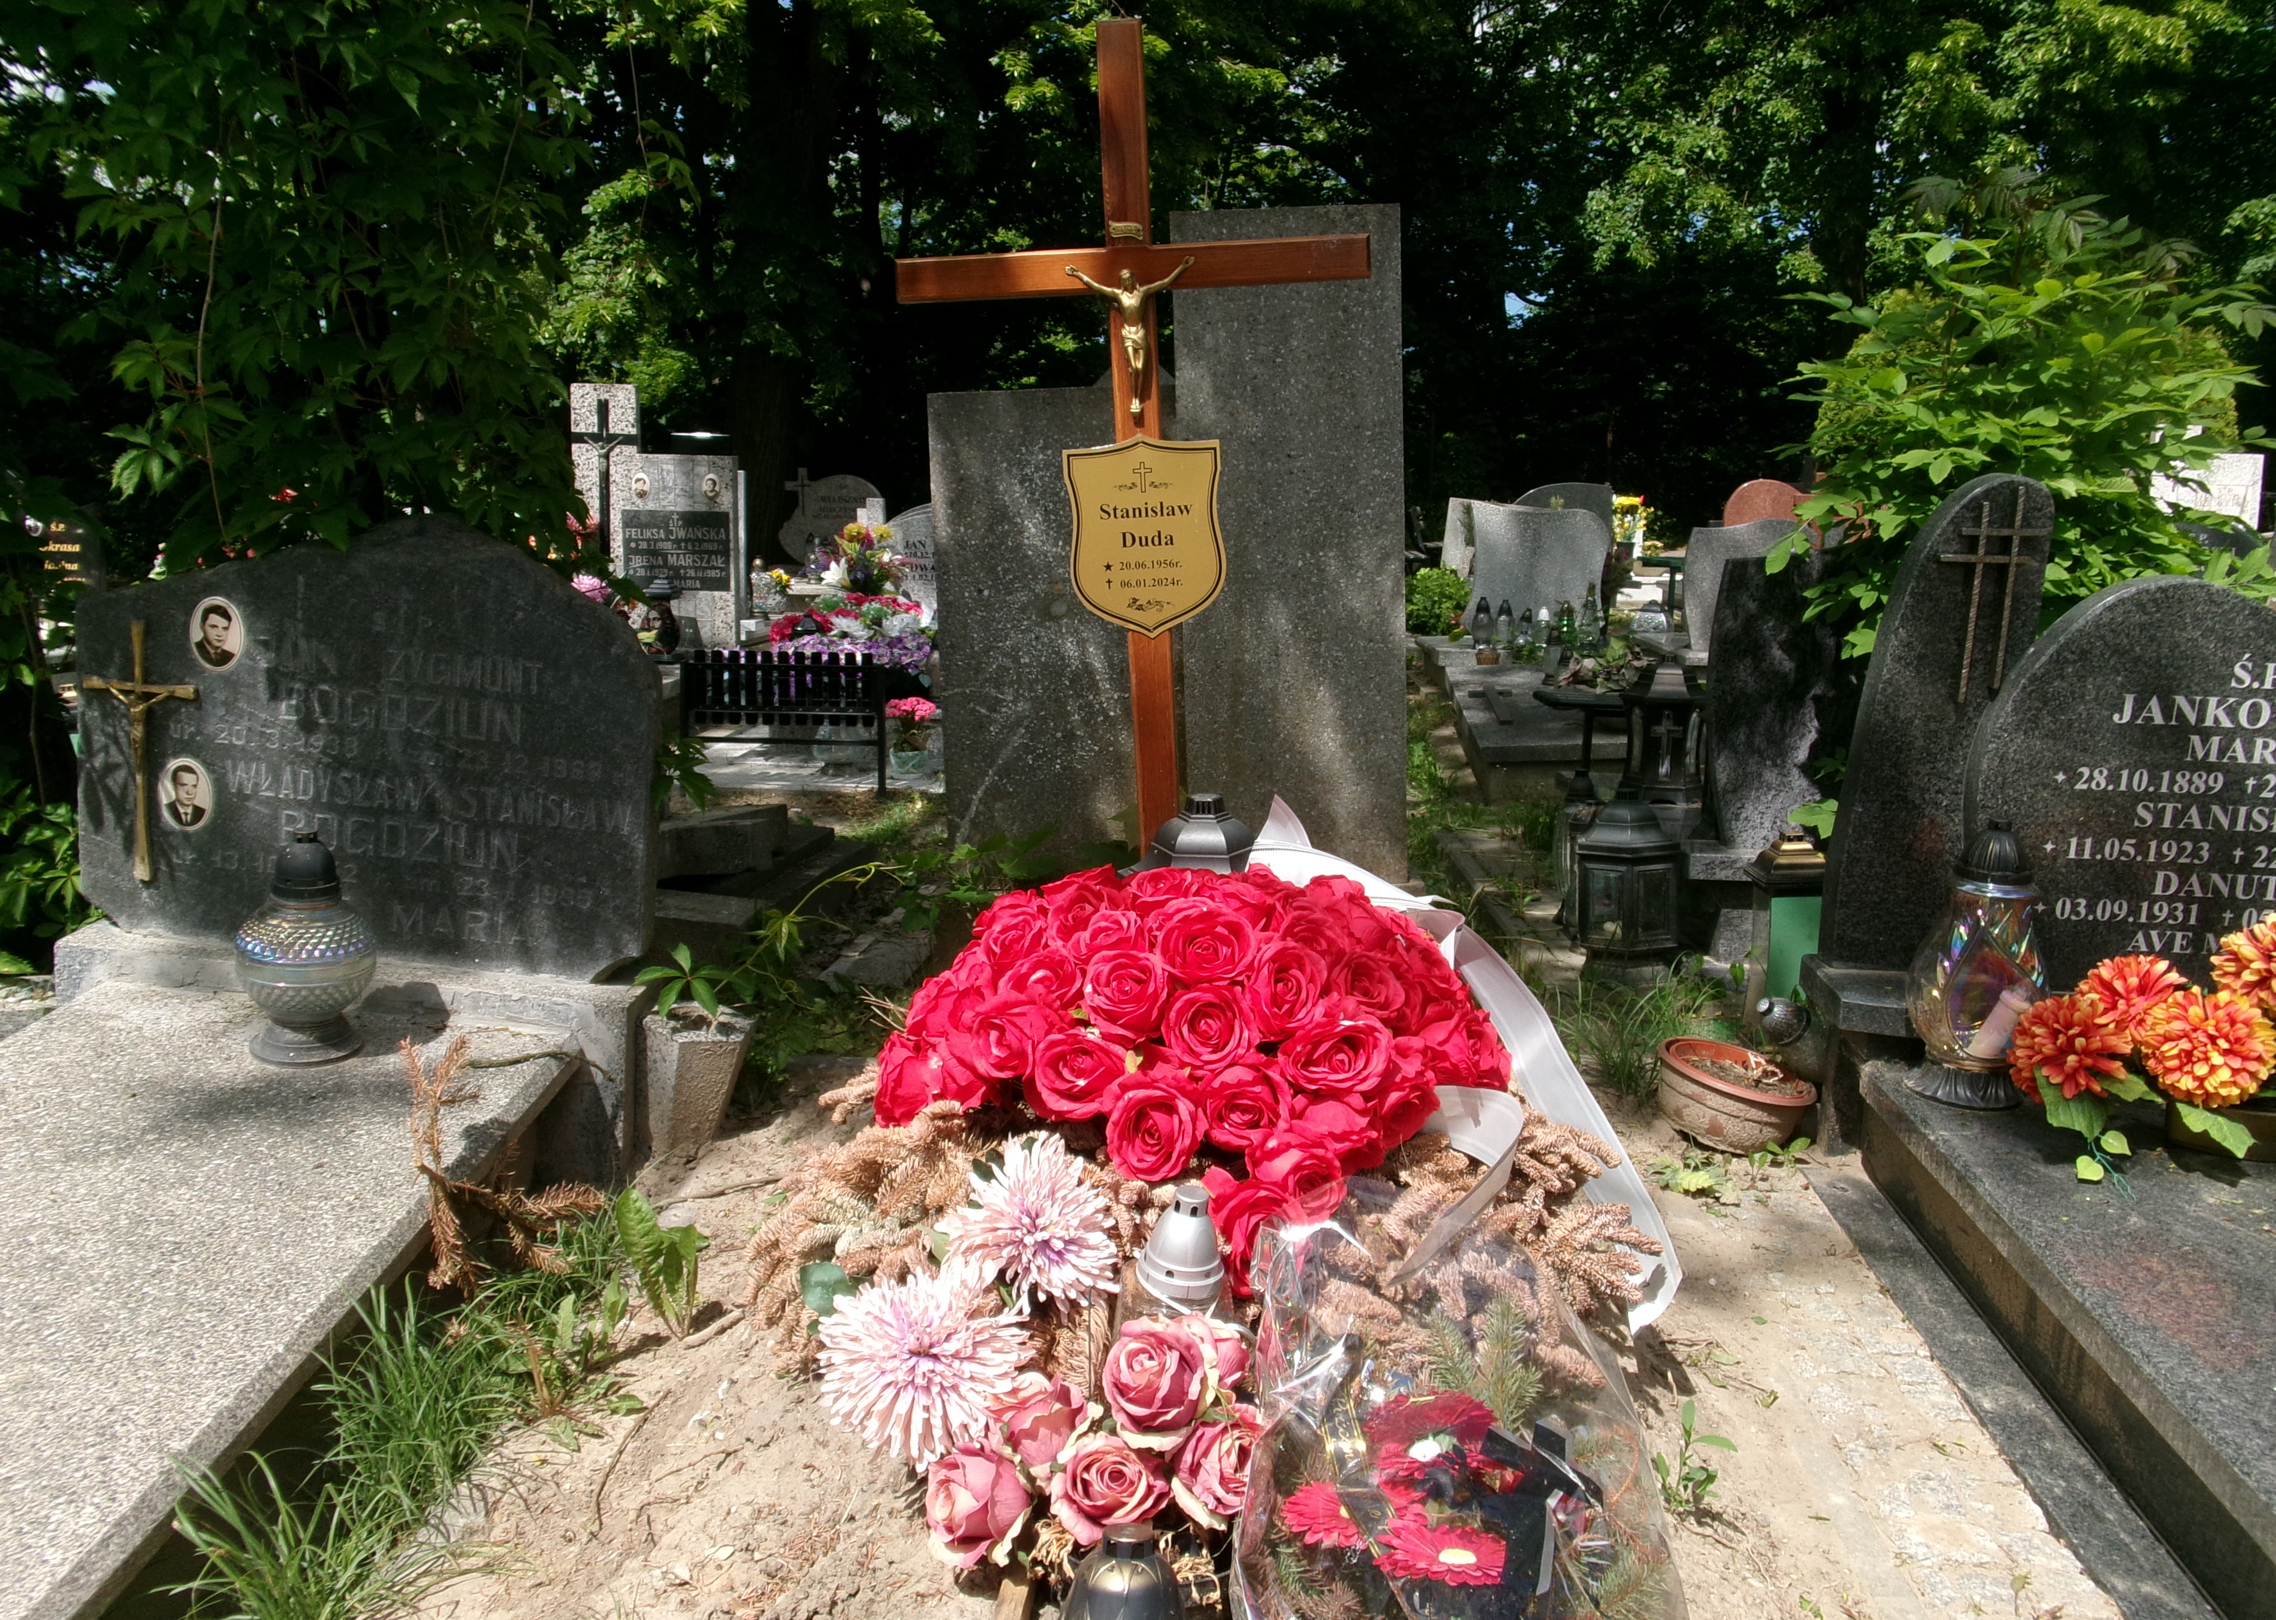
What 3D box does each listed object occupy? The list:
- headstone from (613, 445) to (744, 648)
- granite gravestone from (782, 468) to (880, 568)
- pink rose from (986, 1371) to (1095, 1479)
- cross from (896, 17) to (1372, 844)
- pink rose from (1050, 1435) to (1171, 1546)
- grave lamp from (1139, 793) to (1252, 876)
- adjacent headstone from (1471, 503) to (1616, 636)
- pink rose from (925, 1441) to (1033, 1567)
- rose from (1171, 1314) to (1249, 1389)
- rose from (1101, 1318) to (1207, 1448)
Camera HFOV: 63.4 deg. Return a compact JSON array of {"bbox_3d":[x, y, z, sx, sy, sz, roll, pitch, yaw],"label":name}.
[{"bbox_3d":[-1.851,-1.047,7.400,0.510,0.800,0.130,0,13,-2],"label":"headstone"},{"bbox_3d":[-1.699,-1.601,10.200,0.570,0.560,0.110,0,13,0],"label":"granite gravestone"},{"bbox_3d":[-0.090,0.572,1.710,0.090,0.080,0.090,9,57,32],"label":"pink rose"},{"bbox_3d":[0.010,-0.369,2.635,0.660,1.420,0.055,-3,13,1],"label":"cross"},{"bbox_3d":[-0.024,0.602,1.630,0.105,0.095,0.080,0,-27,0],"label":"pink rose"},{"bbox_3d":[0.087,0.163,2.462,0.215,0.380,0.215,0,13,0],"label":"grave lamp"},{"bbox_3d":[1.633,-0.967,7.500,0.580,0.560,0.110,1,13,3],"label":"adjacent headstone"},{"bbox_3d":[-0.142,0.617,1.640,0.090,0.100,0.090,11,-20,38],"label":"pink rose"},{"bbox_3d":[0.065,0.515,1.740,0.080,0.080,0.070,-7,-27,-27],"label":"rose"},{"bbox_3d":[0.015,0.526,1.690,0.095,0.105,0.080,2,-27,6],"label":"rose"}]

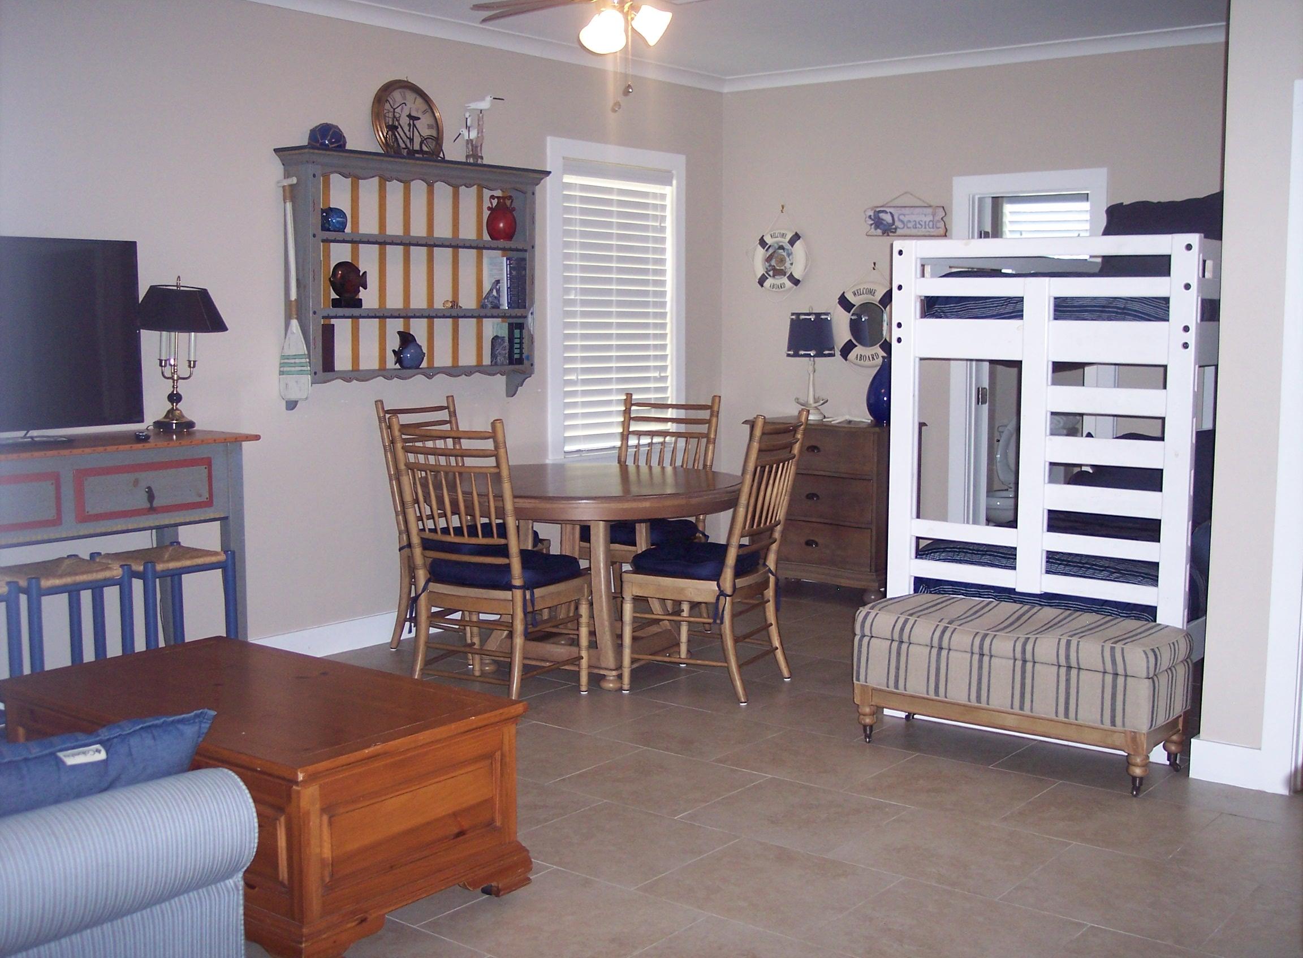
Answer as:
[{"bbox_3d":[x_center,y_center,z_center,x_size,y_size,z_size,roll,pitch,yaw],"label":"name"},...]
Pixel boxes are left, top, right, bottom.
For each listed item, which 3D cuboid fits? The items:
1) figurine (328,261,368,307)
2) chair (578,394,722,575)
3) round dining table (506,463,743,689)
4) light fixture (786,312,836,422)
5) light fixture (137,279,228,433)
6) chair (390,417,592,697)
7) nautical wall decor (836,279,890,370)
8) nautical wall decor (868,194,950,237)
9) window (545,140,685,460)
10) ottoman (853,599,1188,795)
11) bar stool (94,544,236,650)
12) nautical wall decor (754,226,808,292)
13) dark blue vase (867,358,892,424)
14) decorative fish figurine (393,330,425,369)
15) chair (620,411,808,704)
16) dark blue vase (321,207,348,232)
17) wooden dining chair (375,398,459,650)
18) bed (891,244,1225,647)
[{"bbox_3d":[-1.252,-0.797,6.020,0.080,0.199,0.200,5,8,38],"label":"figurine"},{"bbox_3d":[-0.018,0.175,6.561,0.523,1.081,0.570,3,7,25],"label":"chair"},{"bbox_3d":[-0.272,0.379,6.053,1.330,0.773,1.330,0,6,0],"label":"round dining table"},{"bbox_3d":[0.850,-0.604,7.797,0.262,0.594,0.262,0,7,0],"label":"light fixture"},{"bbox_3d":[-1.706,-0.448,5.260,0.365,0.560,0.365,5,8,38],"label":"light fixture"},{"bbox_3d":[-0.590,0.294,5.434,0.530,1.076,0.580,3,7,27],"label":"chair"},{"bbox_3d":[1.152,-0.812,7.762,0.444,0.450,0.047,5,8,37],"label":"nautical wall decor"},{"bbox_3d":[1.284,-1.341,7.454,0.482,0.228,0.022,5,8,38],"label":"nautical wall decor"},{"bbox_3d":[-0.184,-0.915,7.555,0.100,1.575,1.110,5,8,38],"label":"window"},{"bbox_3d":[1.202,0.681,4.819,1.006,0.478,0.393,5,8,37],"label":"ottoman"},{"bbox_3d":[-1.638,0.558,4.963,0.338,0.635,0.338,5,8,38],"label":"bar stool"},{"bbox_3d":[0.715,-1.197,8.068,0.341,0.340,0.041,5,8,37],"label":"nautical wall decor"},{"bbox_3d":[1.183,-0.442,7.419,0.195,0.355,0.195,5,8,38],"label":"dark blue vase"},{"bbox_3d":[-1.057,-0.564,6.406,0.161,0.173,0.088,-5,8,-37],"label":"decorative fish figurine"},{"bbox_3d":[0.258,0.274,5.709,0.570,1.081,0.523,3,7,27],"label":"chair"},{"bbox_3d":[-1.292,-1.048,5.946,0.120,0.108,0.120,0,6,0],"label":"dark blue vase"},{"bbox_3d":[-0.816,0.197,6.363,0.570,1.081,0.523,5,8,35],"label":"wooden dining chair"},{"bbox_3d":[1.904,-0.045,5.779,1.075,1.704,2.036,5,8,37],"label":"bed"}]

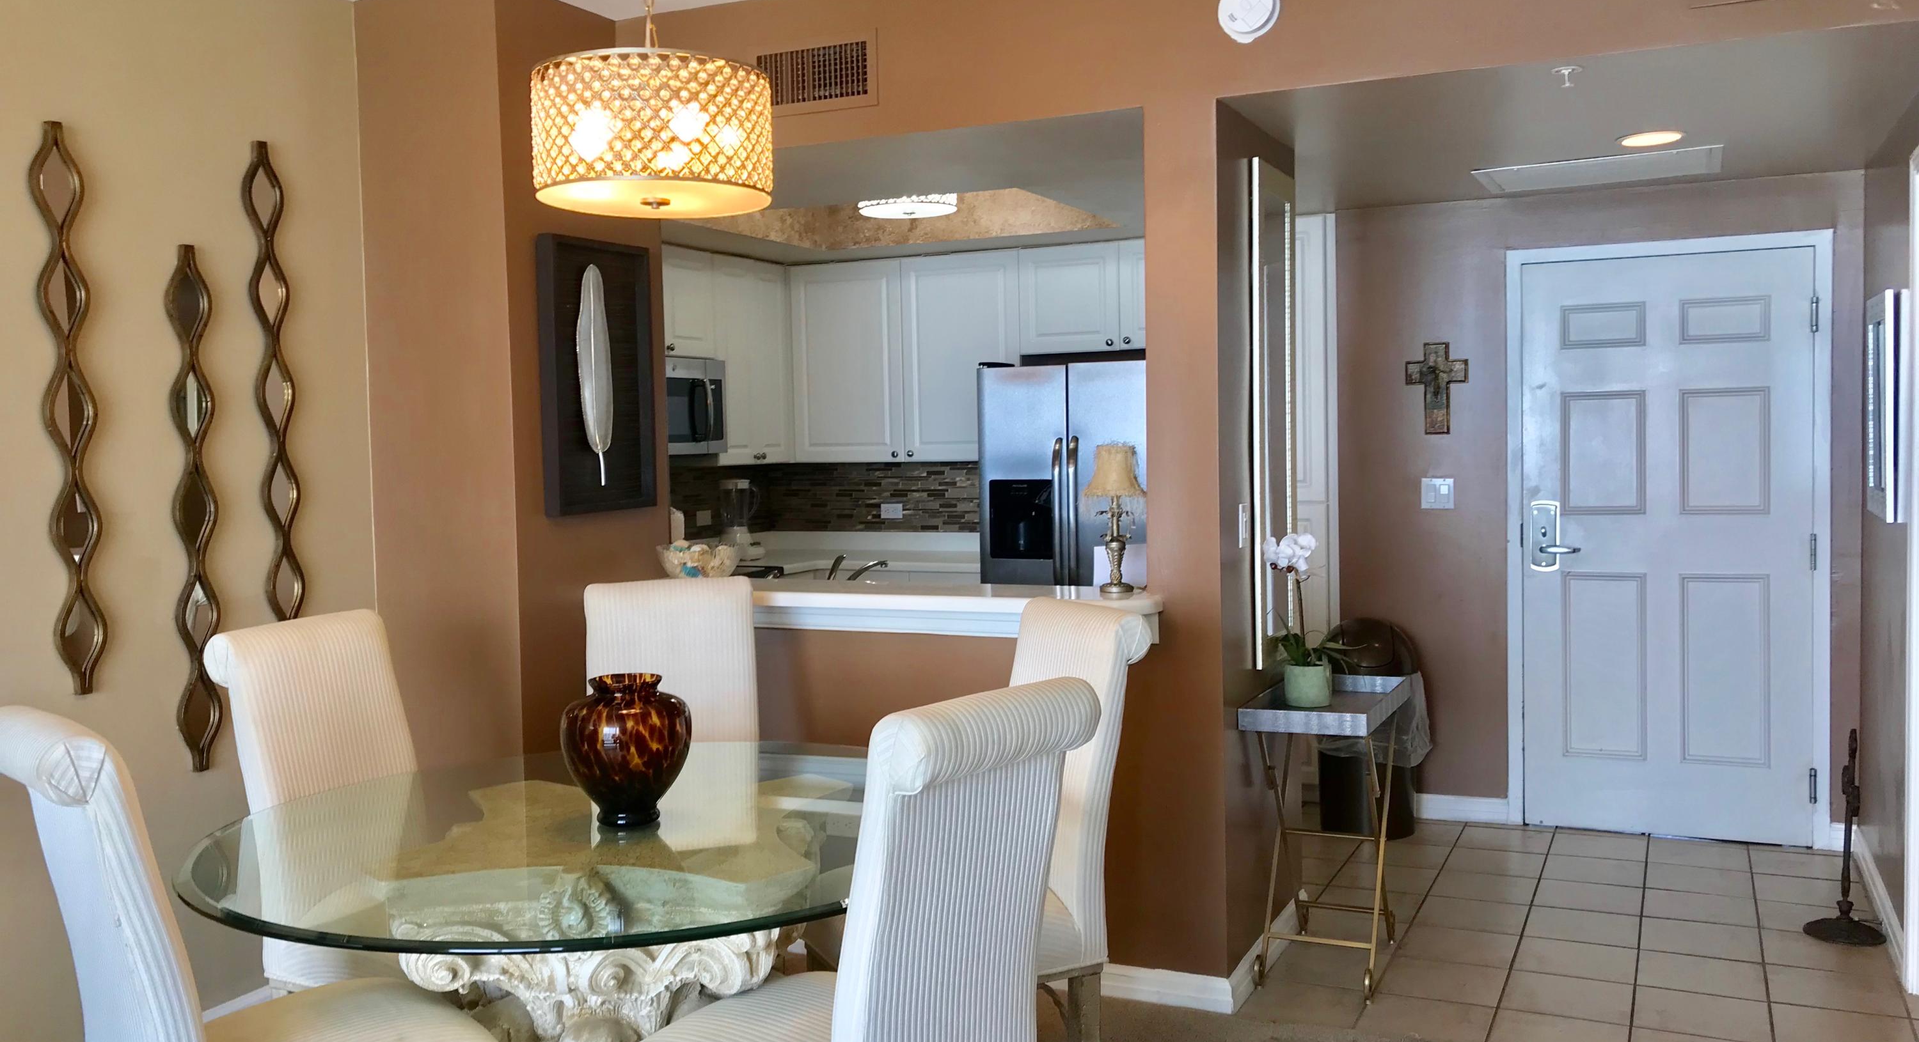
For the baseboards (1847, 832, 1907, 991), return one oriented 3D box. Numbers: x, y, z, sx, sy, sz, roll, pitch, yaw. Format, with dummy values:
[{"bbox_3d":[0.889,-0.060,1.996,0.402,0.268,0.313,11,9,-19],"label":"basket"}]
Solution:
[{"bbox_3d":[2.744,1.104,4.628,0.016,0.110,1.350,0,4,25],"label":"baseboards"}]

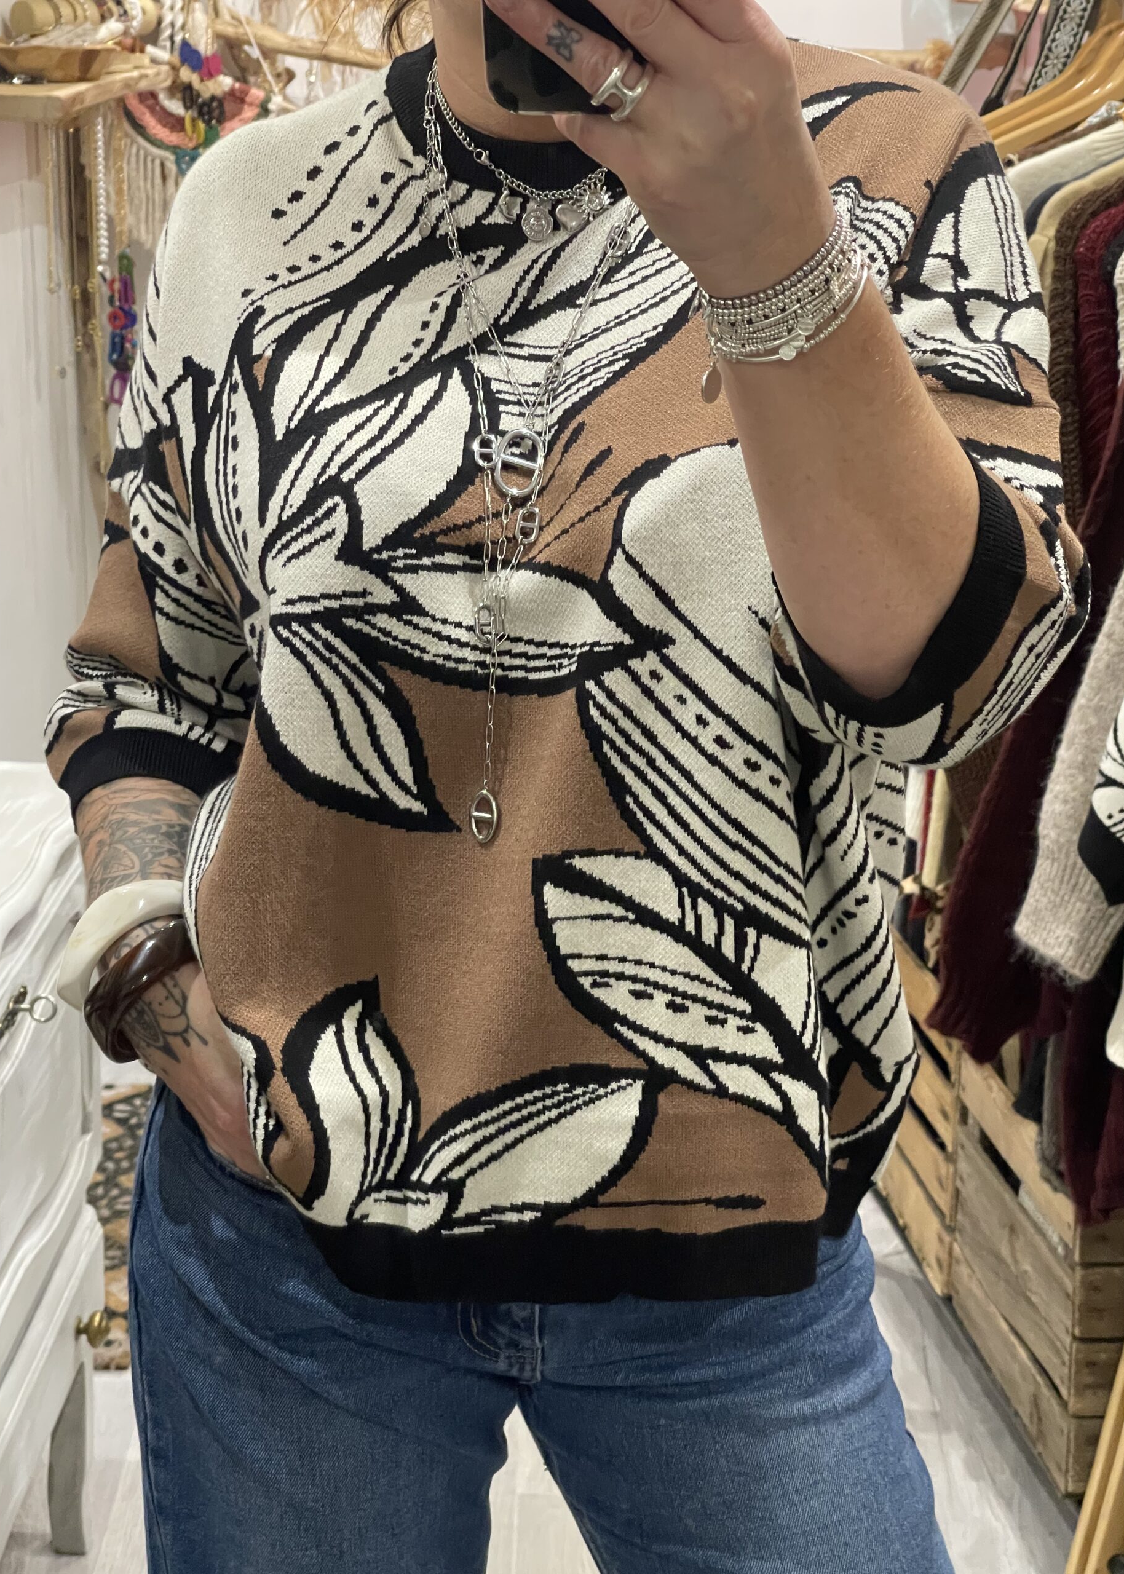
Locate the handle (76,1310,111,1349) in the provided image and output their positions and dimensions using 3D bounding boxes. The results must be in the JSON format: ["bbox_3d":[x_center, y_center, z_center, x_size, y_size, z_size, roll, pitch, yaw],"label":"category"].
[{"bbox_3d":[-0.418,0.484,2.600,0.031,0.031,0.031,1,14,5],"label":"handle"}]

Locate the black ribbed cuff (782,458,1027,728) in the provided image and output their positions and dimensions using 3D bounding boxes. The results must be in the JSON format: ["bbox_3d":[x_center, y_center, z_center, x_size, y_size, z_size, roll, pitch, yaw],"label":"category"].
[{"bbox_3d":[0.162,-0.093,1.360,0.120,0.055,0.115,7,53,23],"label":"black ribbed cuff"}]

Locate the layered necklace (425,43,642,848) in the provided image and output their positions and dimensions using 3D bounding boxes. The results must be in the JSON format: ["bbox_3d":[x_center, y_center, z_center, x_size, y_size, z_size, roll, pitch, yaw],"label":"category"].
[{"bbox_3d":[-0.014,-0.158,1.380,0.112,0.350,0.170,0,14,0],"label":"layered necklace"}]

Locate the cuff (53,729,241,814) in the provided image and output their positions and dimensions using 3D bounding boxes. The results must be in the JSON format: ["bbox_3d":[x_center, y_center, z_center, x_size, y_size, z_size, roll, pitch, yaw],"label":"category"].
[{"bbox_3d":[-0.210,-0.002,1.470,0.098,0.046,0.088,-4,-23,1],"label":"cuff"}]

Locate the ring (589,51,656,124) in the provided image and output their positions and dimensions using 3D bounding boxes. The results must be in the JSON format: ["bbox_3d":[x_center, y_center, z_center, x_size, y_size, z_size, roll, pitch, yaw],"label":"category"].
[{"bbox_3d":[0.024,-0.282,1.170,0.016,0.024,0.022,30,12,-3],"label":"ring"}]

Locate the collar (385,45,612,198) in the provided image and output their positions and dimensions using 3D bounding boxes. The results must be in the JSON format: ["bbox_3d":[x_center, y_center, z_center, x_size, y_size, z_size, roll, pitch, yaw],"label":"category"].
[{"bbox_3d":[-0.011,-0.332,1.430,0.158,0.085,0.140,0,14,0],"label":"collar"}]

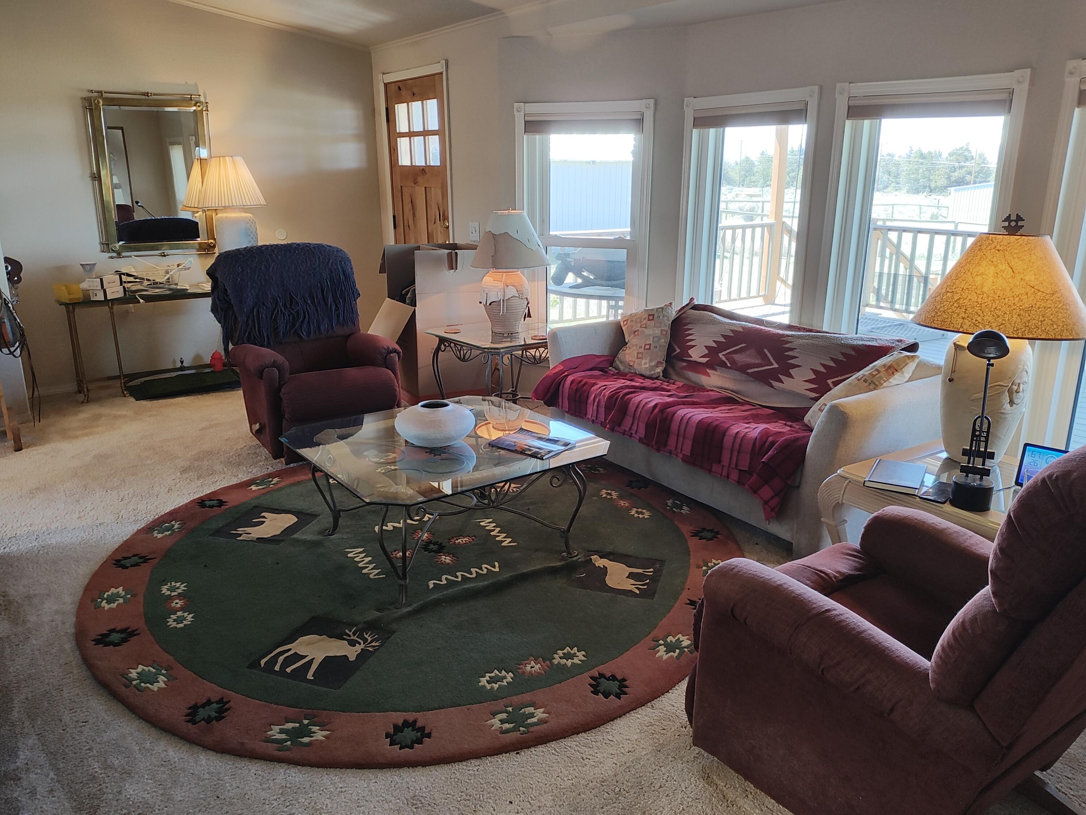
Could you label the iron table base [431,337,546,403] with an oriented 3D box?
[{"bbox_3d":[-0.223,-0.163,4.569,0.600,0.525,0.600,-12,21,-34],"label":"iron table base"}]

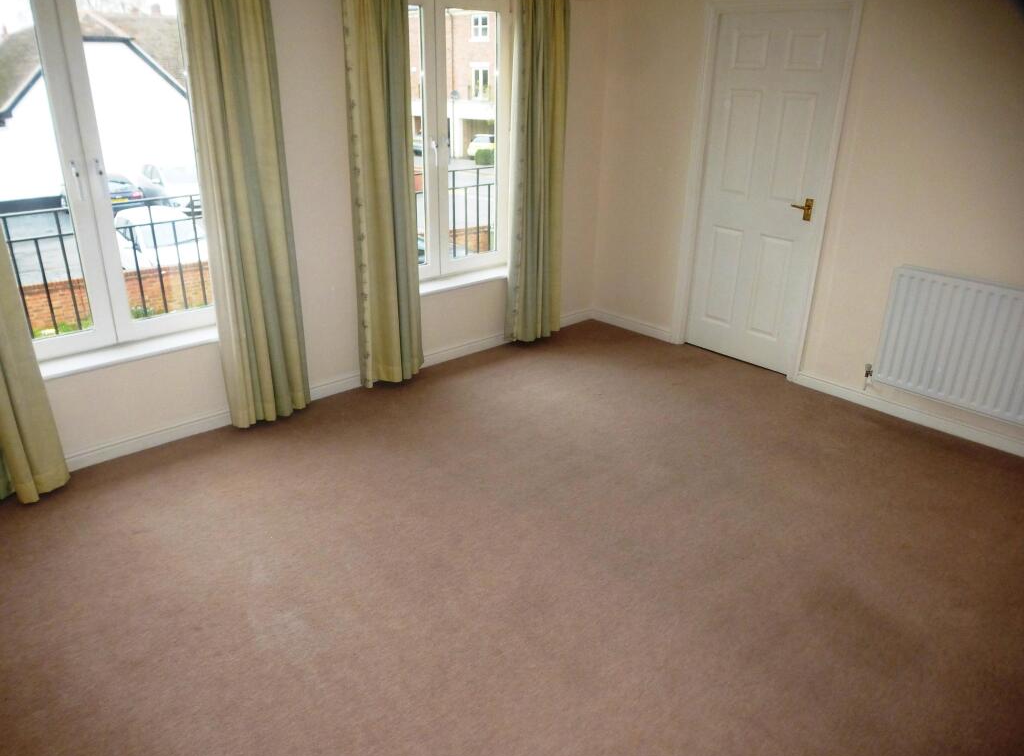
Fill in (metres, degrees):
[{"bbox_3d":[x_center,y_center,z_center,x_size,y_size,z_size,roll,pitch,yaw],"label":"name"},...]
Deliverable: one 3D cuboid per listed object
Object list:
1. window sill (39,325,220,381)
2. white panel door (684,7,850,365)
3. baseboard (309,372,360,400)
[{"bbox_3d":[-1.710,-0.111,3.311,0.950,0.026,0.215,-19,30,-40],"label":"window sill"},{"bbox_3d":[1.446,-1.032,4.263,0.040,1.981,0.762,-19,30,-40],"label":"white panel door"},{"bbox_3d":[-0.968,0.041,4.045,0.360,0.087,0.020,-19,30,-40],"label":"baseboard"}]

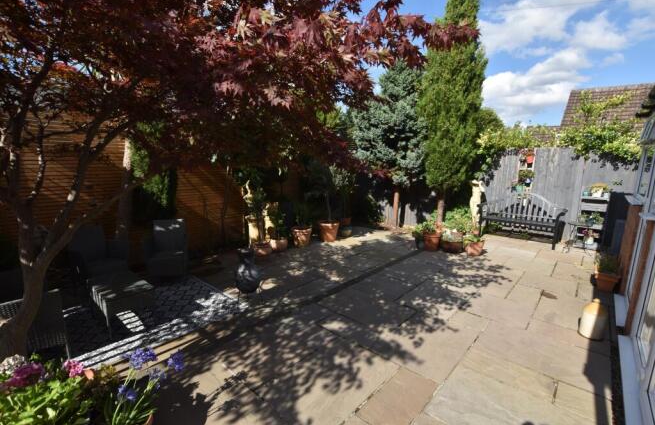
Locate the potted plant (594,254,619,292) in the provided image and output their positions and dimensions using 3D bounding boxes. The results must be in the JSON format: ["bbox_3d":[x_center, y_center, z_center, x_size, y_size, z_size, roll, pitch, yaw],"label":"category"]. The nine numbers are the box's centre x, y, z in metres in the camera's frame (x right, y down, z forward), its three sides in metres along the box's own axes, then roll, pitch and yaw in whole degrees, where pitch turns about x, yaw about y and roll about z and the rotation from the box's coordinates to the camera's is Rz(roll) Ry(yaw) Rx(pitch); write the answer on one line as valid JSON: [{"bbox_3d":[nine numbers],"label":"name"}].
[{"bbox_3d":[3.526,0.740,3.666,0.250,0.478,0.250,7,10,42],"label":"potted plant"}]

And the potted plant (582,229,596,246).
[{"bbox_3d":[5.104,0.466,5.671,0.202,0.310,0.202,7,10,42],"label":"potted plant"}]

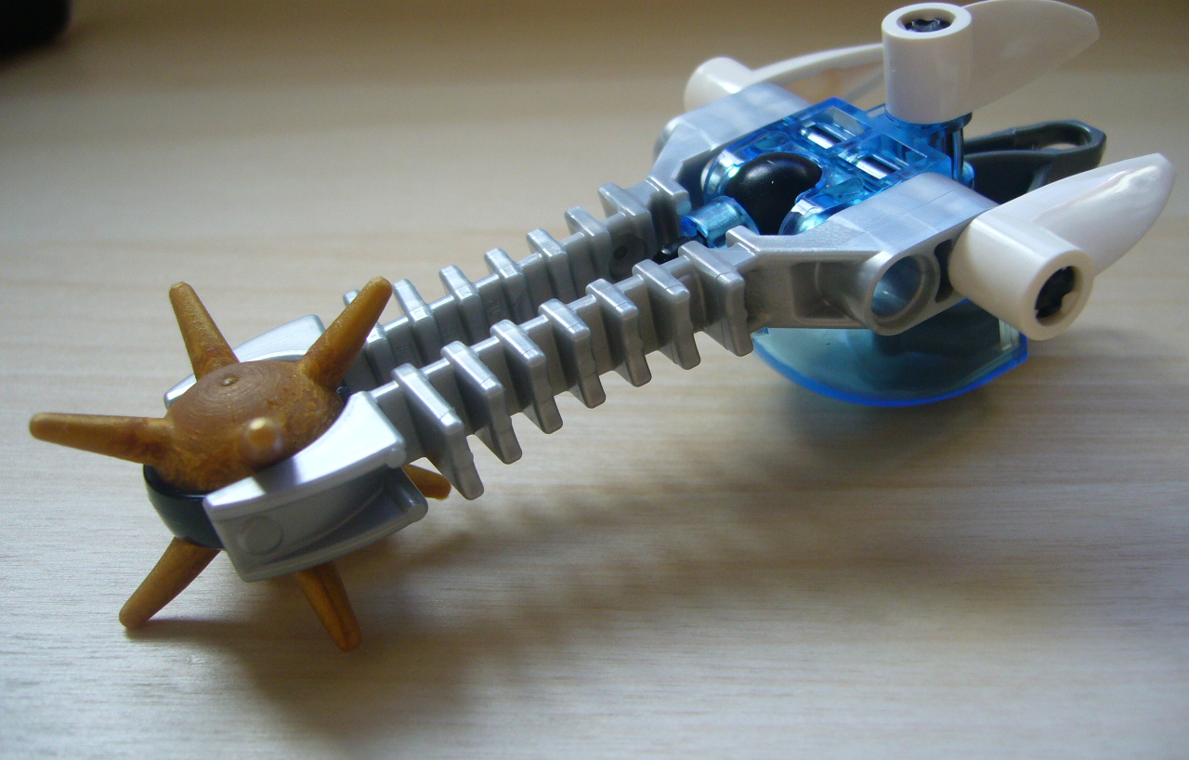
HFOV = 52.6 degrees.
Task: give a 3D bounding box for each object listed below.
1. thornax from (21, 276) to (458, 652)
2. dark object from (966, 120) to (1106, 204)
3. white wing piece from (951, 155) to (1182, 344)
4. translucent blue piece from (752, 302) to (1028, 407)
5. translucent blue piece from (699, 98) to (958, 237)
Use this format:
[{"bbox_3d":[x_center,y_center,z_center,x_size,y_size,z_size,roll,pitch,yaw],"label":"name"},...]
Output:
[{"bbox_3d":[-0.026,0.006,0.092,0.022,0.021,0.022,1,34,19],"label":"thornax"},{"bbox_3d":[0.040,-0.020,0.115,0.020,0.007,0.007,-10,36,-8],"label":"dark object"},{"bbox_3d":[0.040,-0.012,0.096,0.025,0.007,0.008,-26,41,-15],"label":"white wing piece"},{"bbox_3d":[0.028,-0.006,0.118,0.020,0.006,0.025,-26,41,-15],"label":"translucent blue piece"},{"bbox_3d":[0.023,-0.018,0.108,0.024,0.008,0.016,-26,41,-15],"label":"translucent blue piece"}]

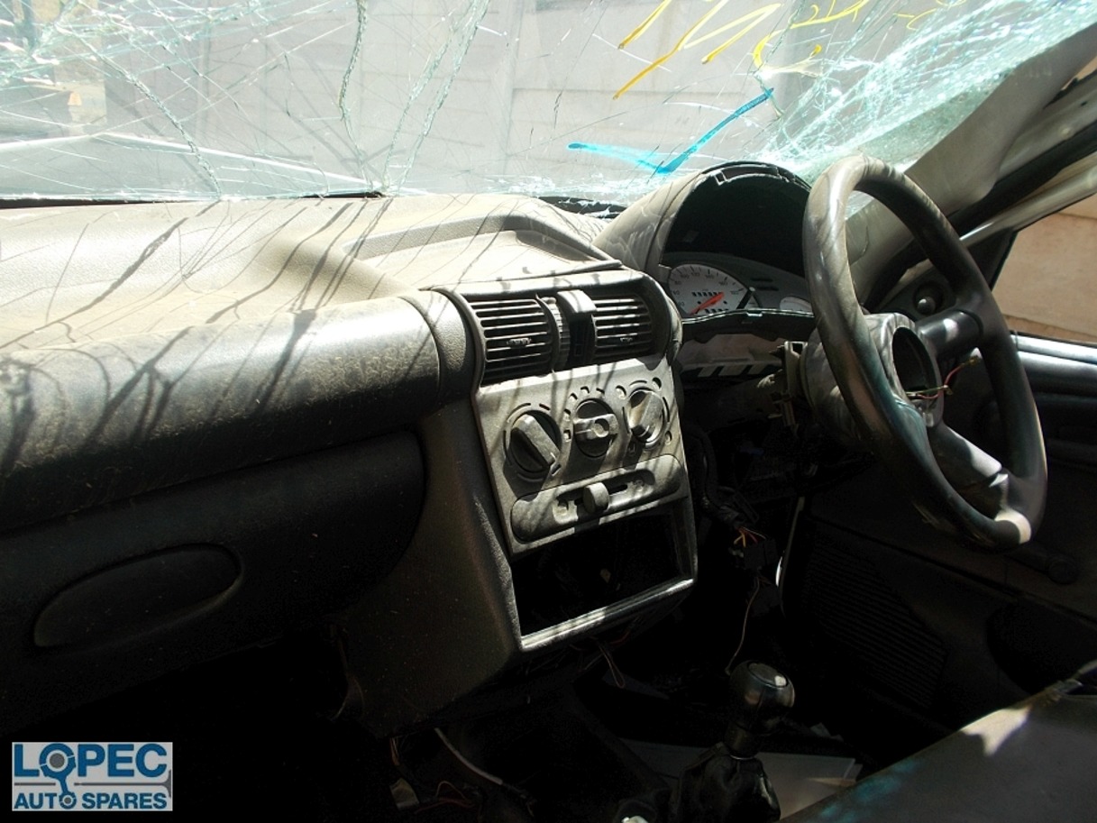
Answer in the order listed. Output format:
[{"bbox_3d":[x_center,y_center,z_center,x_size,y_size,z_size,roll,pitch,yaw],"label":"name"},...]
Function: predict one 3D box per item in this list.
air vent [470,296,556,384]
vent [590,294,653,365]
[{"bbox_3d":[-0.028,-0.054,0.617,0.067,0.060,0.025,-11,7,-37],"label":"air vent"},{"bbox_3d":[0.054,-0.067,0.680,0.067,0.057,0.025,-11,7,-37],"label":"vent"}]

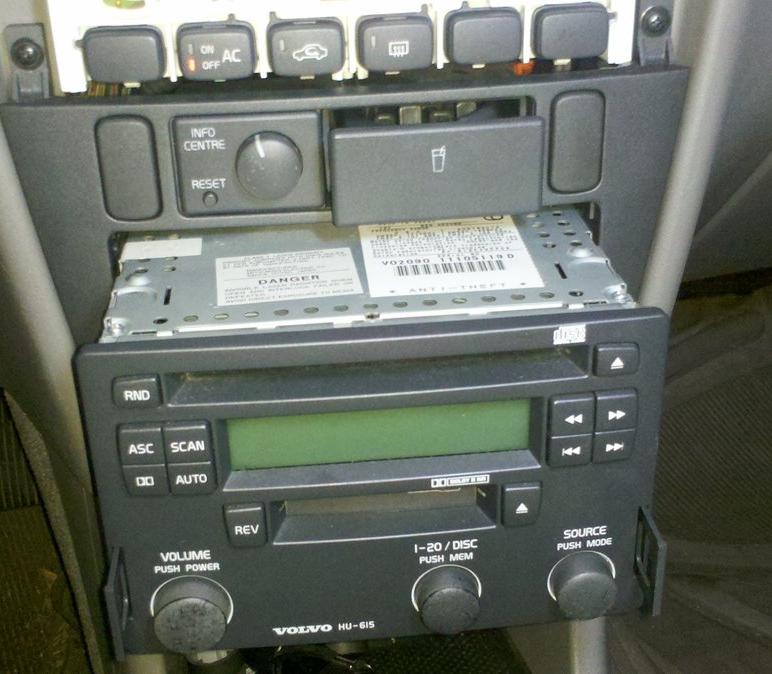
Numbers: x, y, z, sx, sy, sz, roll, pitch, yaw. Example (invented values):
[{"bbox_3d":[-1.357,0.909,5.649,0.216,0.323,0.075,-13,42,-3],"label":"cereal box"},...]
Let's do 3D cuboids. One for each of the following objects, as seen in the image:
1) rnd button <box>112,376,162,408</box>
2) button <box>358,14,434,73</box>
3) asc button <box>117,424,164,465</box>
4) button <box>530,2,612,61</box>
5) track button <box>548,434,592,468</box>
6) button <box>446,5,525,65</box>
[{"bbox_3d":[-0.079,0.017,0.304,0.014,0.009,0.004,-4,18,-4],"label":"rnd button"},{"bbox_3d":[0.004,-0.104,0.340,0.027,0.019,0.009,-4,26,-4],"label":"button"},{"bbox_3d":[-0.079,0.035,0.311,0.013,0.013,0.004,-2,22,-1],"label":"asc button"},{"bbox_3d":[0.071,-0.118,0.368,0.028,0.019,0.009,-6,29,-10],"label":"button"},{"bbox_3d":[0.062,0.038,0.326,0.015,0.011,0.004,-5,22,-8],"label":"track button"},{"bbox_3d":[0.035,-0.107,0.341,0.028,0.020,0.009,-4,26,-4],"label":"button"}]

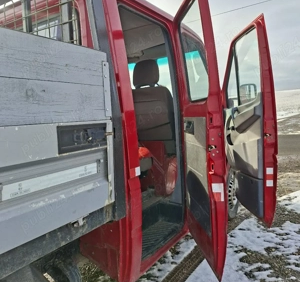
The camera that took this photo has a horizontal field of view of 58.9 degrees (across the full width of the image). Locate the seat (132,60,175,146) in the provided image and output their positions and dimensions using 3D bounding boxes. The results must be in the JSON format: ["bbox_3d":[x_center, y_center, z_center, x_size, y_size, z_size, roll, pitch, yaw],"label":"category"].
[{"bbox_3d":[0.126,-0.326,2.617,0.540,0.880,0.660,2,7,34],"label":"seat"}]

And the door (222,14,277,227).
[{"bbox_3d":[0.791,-0.146,2.404,0.210,1.600,0.960,-2,6,-4],"label":"door"}]

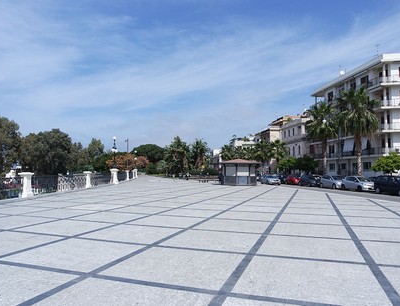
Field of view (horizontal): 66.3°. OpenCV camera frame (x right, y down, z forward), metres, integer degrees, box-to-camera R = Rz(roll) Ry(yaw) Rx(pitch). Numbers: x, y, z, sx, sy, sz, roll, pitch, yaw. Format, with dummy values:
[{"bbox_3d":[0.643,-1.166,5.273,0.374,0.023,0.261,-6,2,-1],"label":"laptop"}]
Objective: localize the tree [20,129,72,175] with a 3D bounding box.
[{"bbox_3d":[-22.461,0.807,45.094,7.600,8.880,7.600,1,-3,-7],"label":"tree"}]

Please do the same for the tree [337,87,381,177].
[{"bbox_3d":[18.821,-1.918,36.410,5.100,12.140,5.100,1,-3,-7],"label":"tree"}]

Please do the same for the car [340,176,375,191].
[{"bbox_3d":[16.048,3.080,30.662,1.700,1.470,4.100,1,-3,-7],"label":"car"}]

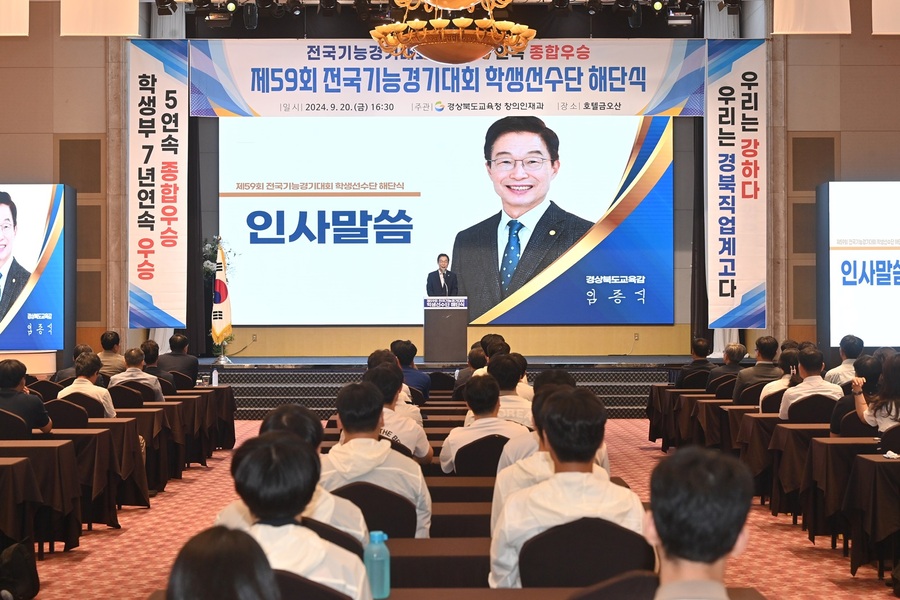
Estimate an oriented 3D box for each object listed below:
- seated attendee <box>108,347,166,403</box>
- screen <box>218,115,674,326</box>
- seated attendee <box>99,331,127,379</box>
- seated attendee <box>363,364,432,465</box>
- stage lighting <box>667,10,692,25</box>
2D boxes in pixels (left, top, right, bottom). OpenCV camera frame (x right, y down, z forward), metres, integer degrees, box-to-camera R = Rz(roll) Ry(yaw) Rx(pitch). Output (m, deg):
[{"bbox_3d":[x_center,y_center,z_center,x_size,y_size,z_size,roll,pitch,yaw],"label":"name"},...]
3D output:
[{"bbox_3d":[-3.091,1.090,17.393,0.530,1.238,0.800,0,0,7],"label":"seated attendee"},{"bbox_3d":[-0.068,-1.488,31.500,8.217,3.919,0.120,0,0,0],"label":"screen"},{"bbox_3d":[-3.817,1.042,19.843,0.500,1.371,0.800,0,0,12],"label":"seated attendee"},{"bbox_3d":[-0.343,1.003,9.793,0.520,1.295,0.820,0,0,3],"label":"seated attendee"},{"bbox_3d":[3.515,-4.311,26.800,0.398,0.214,0.260,0,0,0],"label":"stage lighting"}]

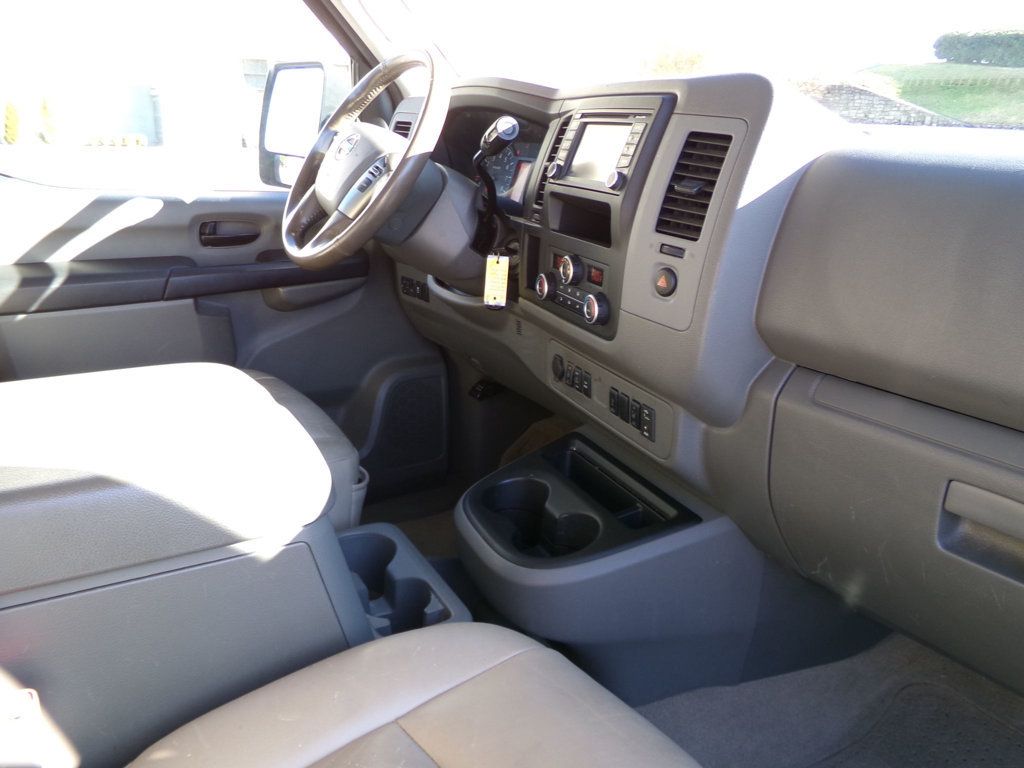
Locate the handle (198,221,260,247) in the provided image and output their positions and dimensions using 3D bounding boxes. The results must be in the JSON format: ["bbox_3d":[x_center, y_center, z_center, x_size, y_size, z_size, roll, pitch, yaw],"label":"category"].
[{"bbox_3d":[-0.556,-0.296,1.630,0.120,0.050,0.030,-8,20,-23],"label":"handle"}]

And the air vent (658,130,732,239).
[{"bbox_3d":[0.194,-0.201,0.850,0.030,0.110,0.073,13,11,-28],"label":"air vent"}]

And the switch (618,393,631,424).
[{"bbox_3d":[0.125,0.027,0.917,0.012,0.031,0.020,-8,20,-23],"label":"switch"}]

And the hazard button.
[{"bbox_3d":[0.156,-0.104,0.849,0.014,0.033,0.033,13,11,-28],"label":"hazard button"}]

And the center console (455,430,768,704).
[{"bbox_3d":[0.063,0.199,0.985,0.300,0.215,0.340,-8,20,-23],"label":"center console"}]

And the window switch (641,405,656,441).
[{"bbox_3d":[0.145,0.041,0.878,0.012,0.036,0.024,-8,20,-23],"label":"window switch"}]

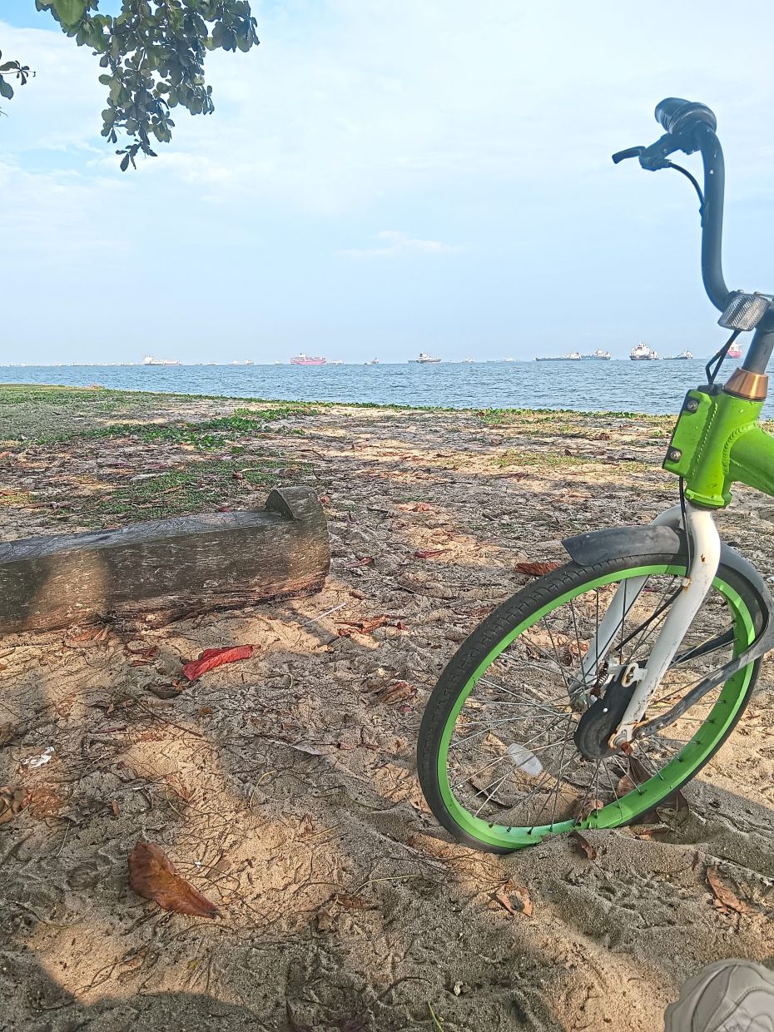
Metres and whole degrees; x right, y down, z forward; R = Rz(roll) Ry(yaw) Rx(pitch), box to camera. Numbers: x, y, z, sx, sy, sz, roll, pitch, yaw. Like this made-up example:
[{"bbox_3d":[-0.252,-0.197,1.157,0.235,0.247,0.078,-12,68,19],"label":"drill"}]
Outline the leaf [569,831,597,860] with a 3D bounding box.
[{"bbox_3d":[0.318,0.526,1.246,0.024,0.018,0.068,-3,11,-12],"label":"leaf"}]

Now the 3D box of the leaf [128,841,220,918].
[{"bbox_3d":[-0.326,0.543,1.167,0.080,0.028,0.210,-11,15,-43],"label":"leaf"}]

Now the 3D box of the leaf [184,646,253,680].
[{"bbox_3d":[-0.436,0.372,2.025,0.078,0.032,0.215,9,15,40],"label":"leaf"}]

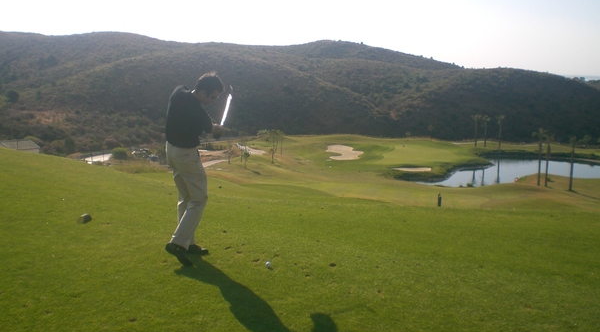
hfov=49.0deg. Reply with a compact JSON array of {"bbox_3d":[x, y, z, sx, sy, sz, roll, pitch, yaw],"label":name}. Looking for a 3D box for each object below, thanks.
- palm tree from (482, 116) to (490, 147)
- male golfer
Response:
[{"bbox_3d":[43.036,-7.961,152.000,1.850,7.400,1.850,0,8,0],"label":"palm tree"},{"bbox_3d":[-0.953,0.004,5.950,0.560,1.690,0.550,-5,9,-32],"label":"male golfer"}]

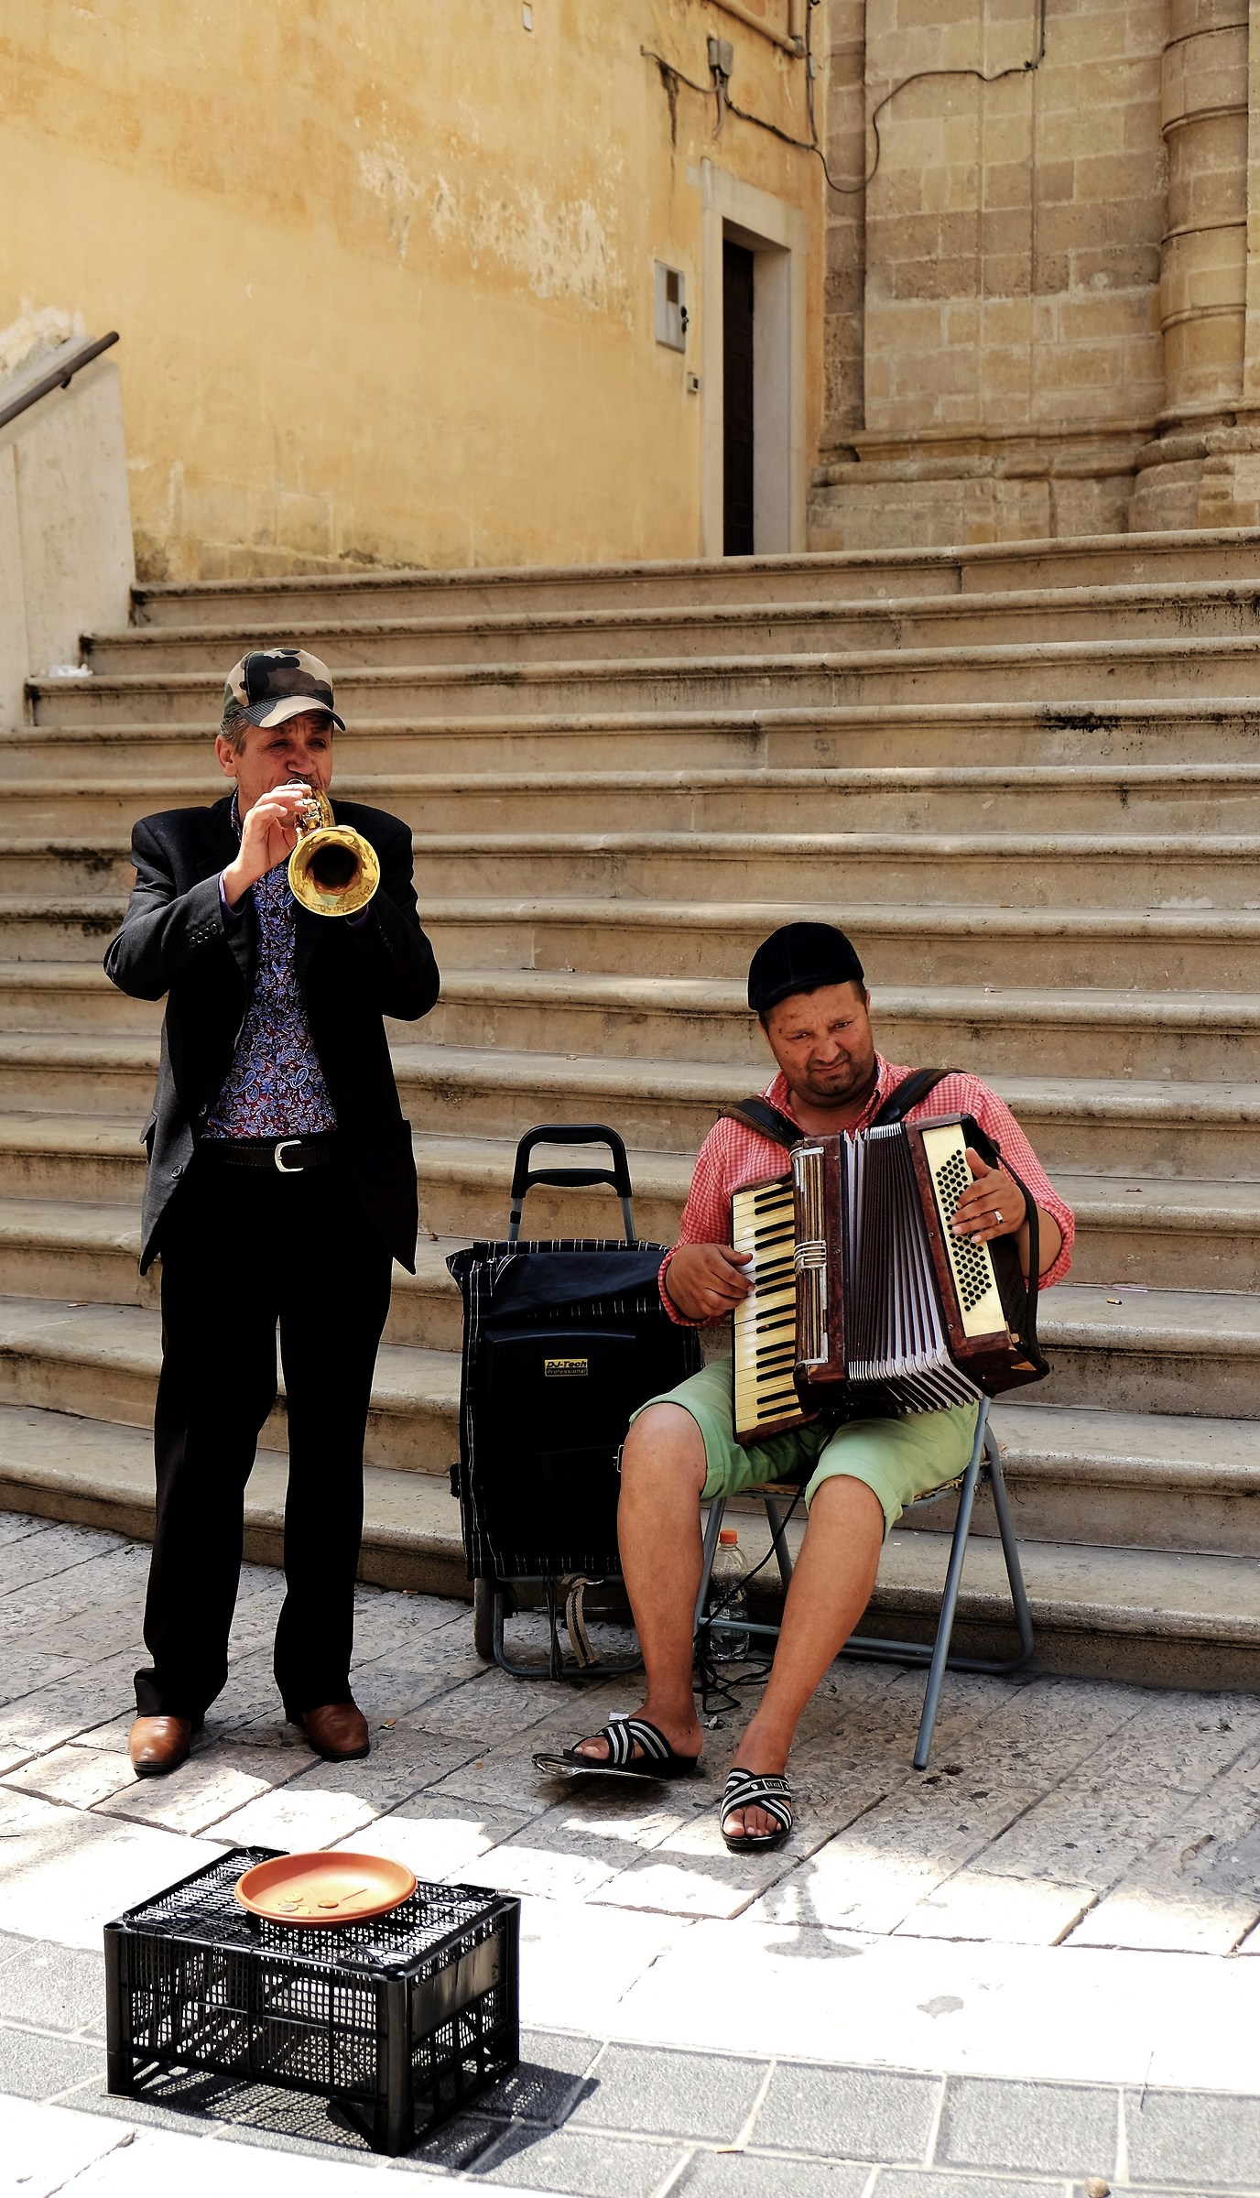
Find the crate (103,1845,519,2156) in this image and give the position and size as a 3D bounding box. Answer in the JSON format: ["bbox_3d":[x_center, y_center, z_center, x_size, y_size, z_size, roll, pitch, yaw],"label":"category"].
[{"bbox_3d":[-0.373,1.062,3.549,0.393,0.205,0.286,2,6,26],"label":"crate"}]

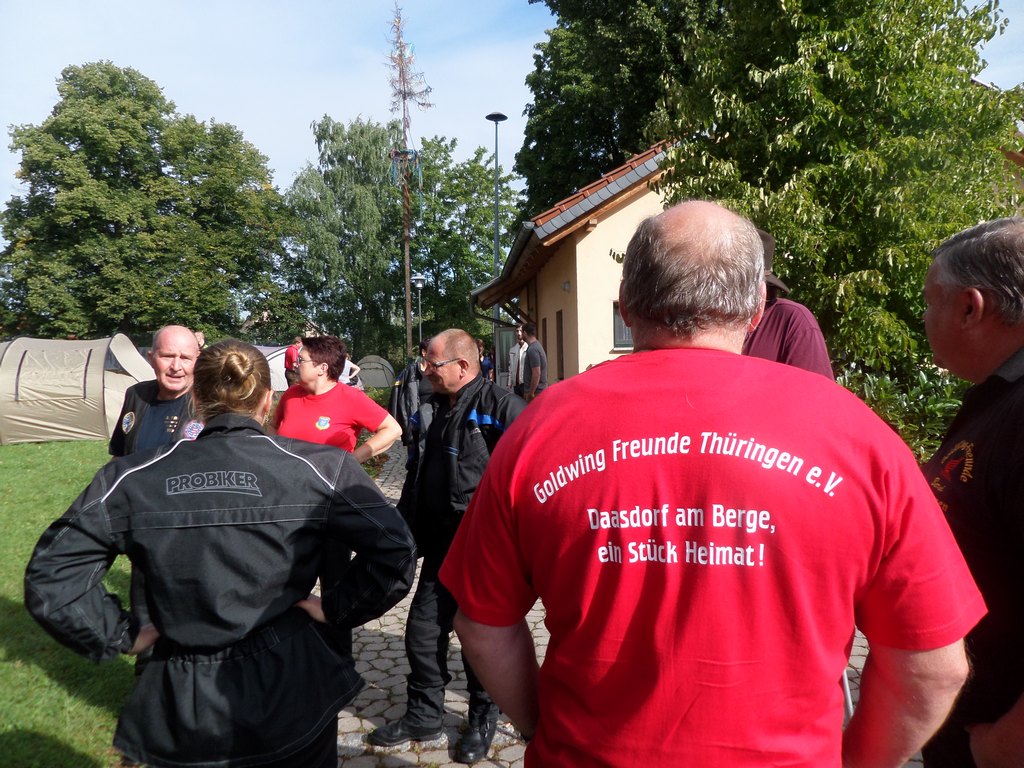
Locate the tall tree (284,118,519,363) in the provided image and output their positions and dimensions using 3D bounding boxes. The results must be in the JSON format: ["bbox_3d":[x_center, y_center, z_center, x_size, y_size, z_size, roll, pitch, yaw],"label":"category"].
[{"bbox_3d":[-5.699,-7.215,36.620,12.000,13.200,10.500,0,4,0],"label":"tall tree"}]

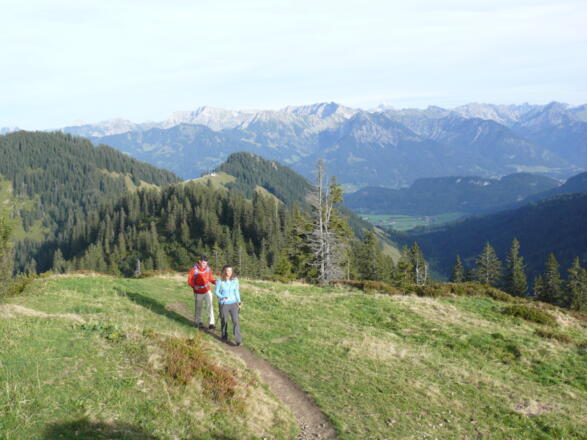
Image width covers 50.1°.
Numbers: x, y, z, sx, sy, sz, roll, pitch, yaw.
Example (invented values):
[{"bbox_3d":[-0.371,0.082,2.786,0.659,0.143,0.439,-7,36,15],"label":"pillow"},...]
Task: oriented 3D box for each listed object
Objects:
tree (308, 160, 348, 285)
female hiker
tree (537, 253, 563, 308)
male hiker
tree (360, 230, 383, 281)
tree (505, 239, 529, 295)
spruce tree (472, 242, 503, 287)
[{"bbox_3d":[2.511,0.226,45.000,2.900,8.950,2.700,0,6,0],"label":"tree"},{"bbox_3d":[-1.343,1.764,13.000,0.600,1.680,0.520,-1,6,-10],"label":"female hiker"},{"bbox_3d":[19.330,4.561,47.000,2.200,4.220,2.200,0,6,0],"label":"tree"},{"bbox_3d":[-2.207,1.745,15.100,0.660,1.780,0.550,-2,6,-15],"label":"male hiker"},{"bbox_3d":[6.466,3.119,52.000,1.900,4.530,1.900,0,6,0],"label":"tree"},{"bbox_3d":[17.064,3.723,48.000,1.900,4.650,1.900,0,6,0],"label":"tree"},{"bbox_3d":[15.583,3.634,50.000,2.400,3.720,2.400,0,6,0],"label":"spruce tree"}]

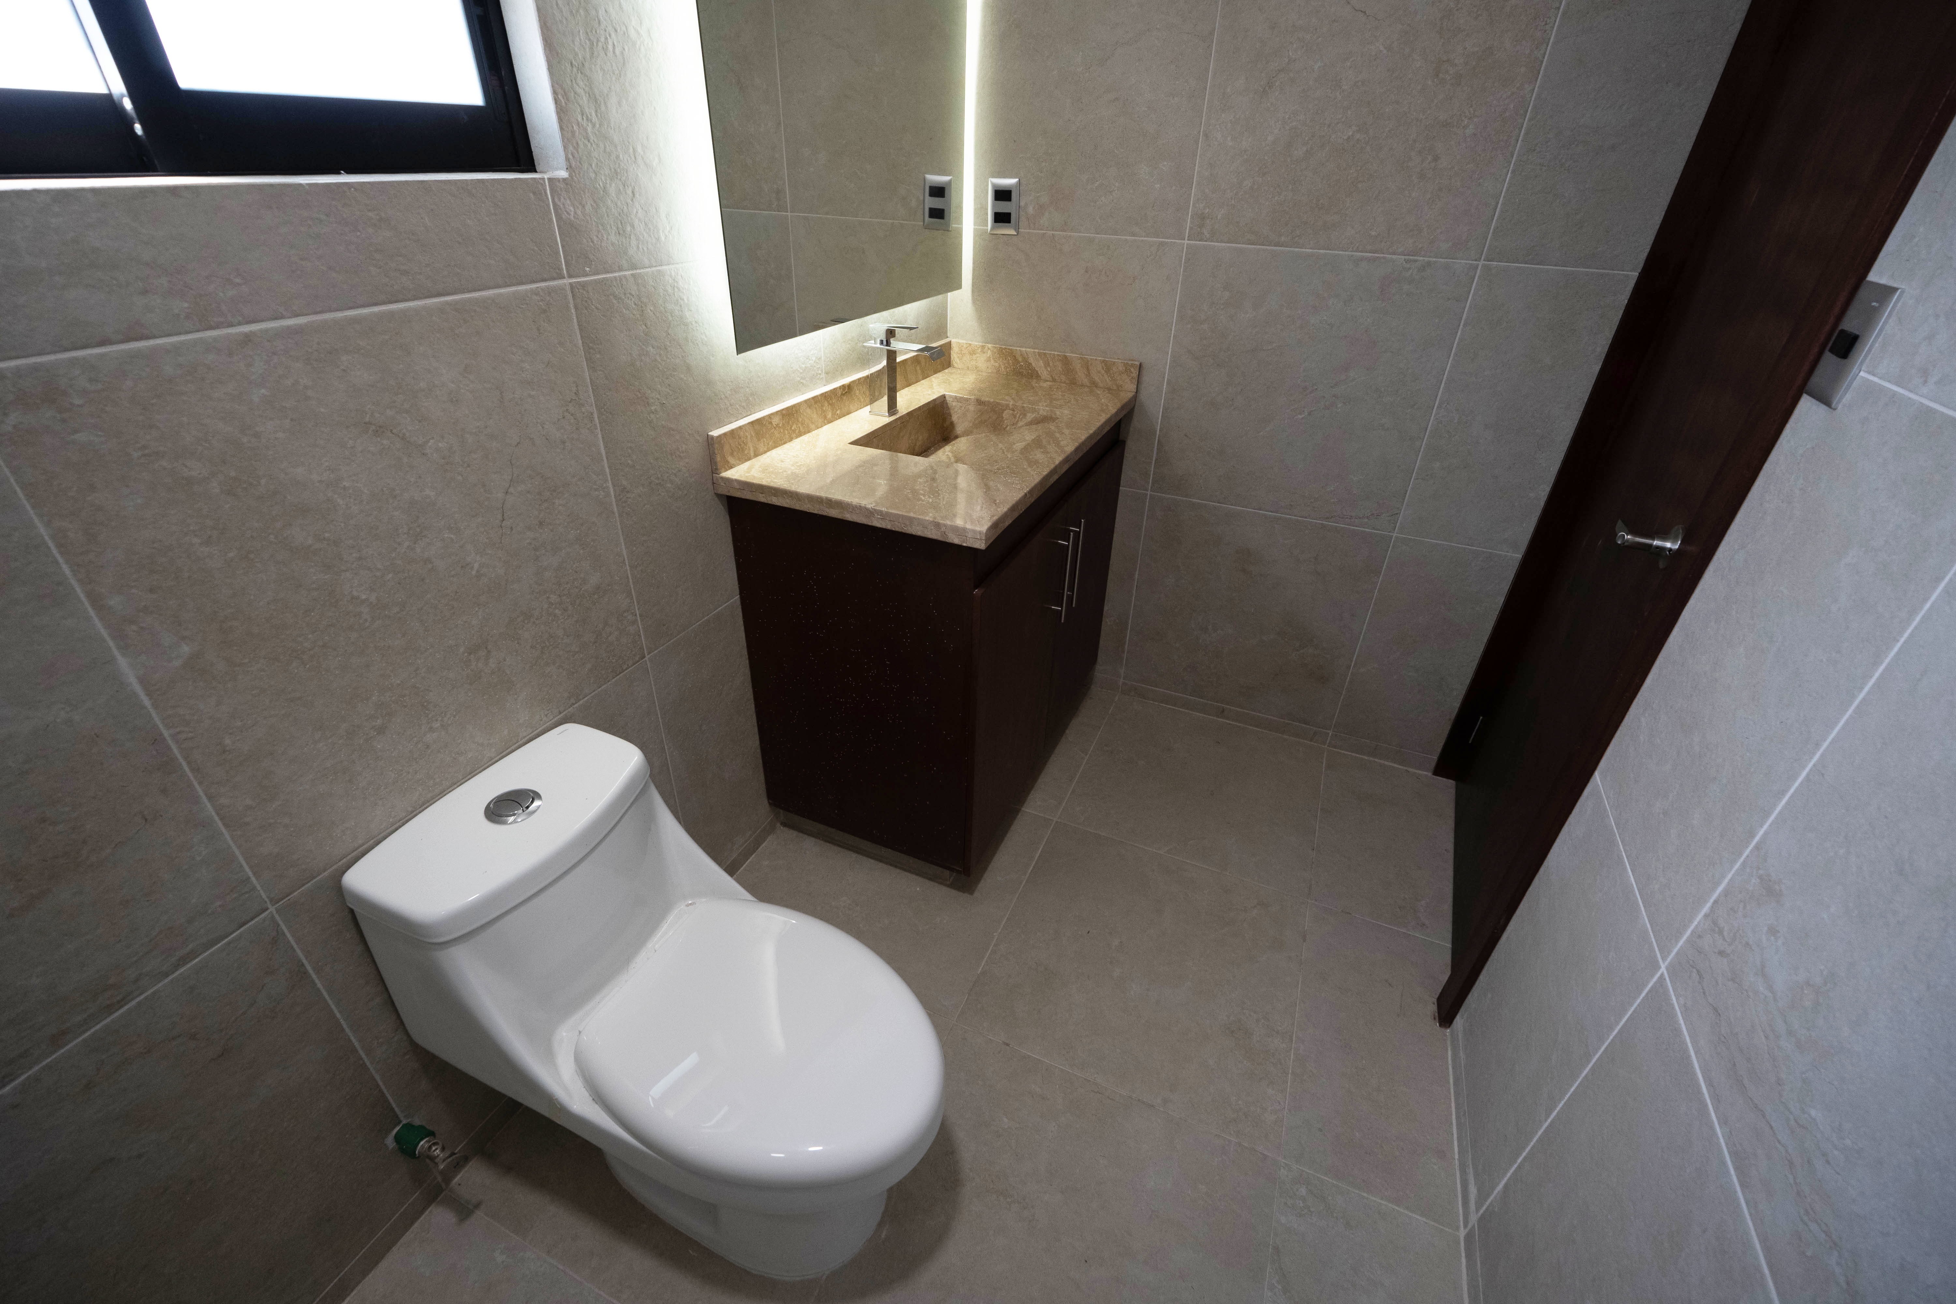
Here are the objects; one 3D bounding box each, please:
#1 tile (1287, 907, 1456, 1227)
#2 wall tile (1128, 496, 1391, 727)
[{"bbox_3d":[0.749,0.739,1.550,0.272,0.012,0.601,14,34,19],"label":"tile"},{"bbox_3d":[0.725,-0.101,2.226,0.599,0.597,0.012,14,34,19],"label":"wall tile"}]

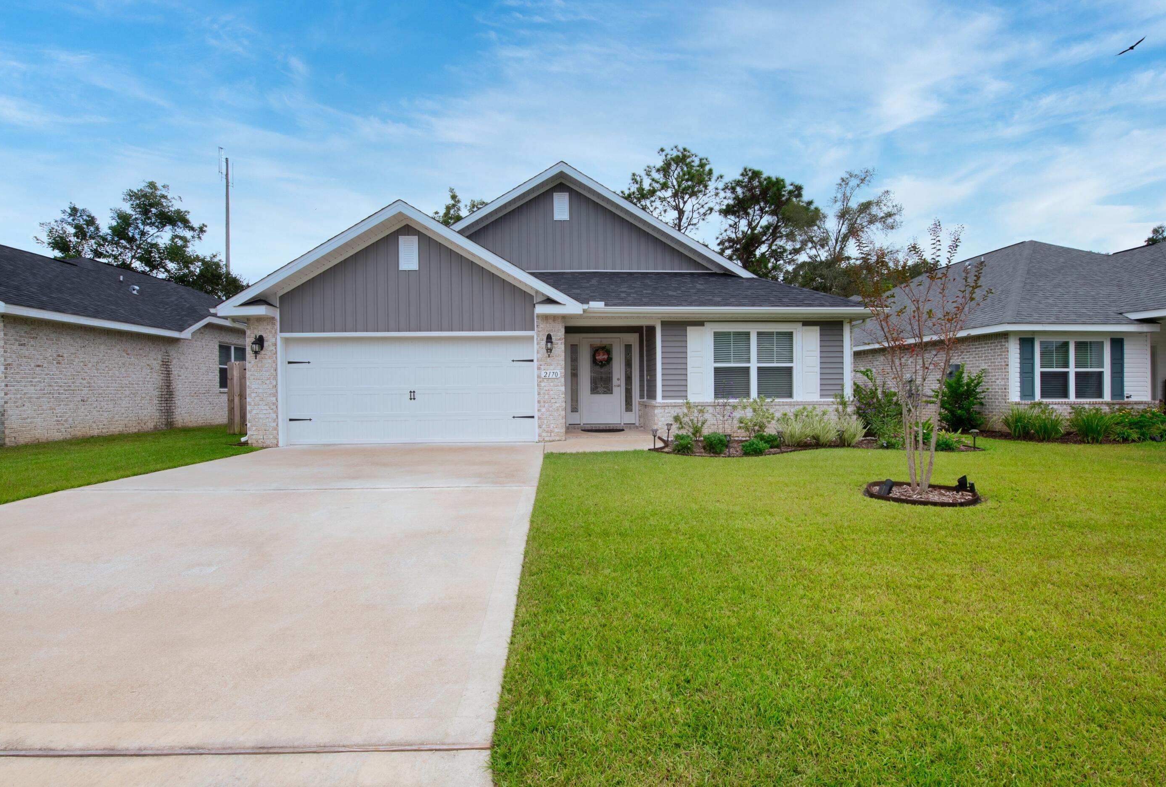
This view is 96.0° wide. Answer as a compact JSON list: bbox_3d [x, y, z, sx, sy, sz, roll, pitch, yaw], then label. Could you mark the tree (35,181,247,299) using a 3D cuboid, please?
[{"bbox_3d":[-25.237,-5.400,30.000,10.500,13.200,10.000,0,0,-3],"label":"tree"}]

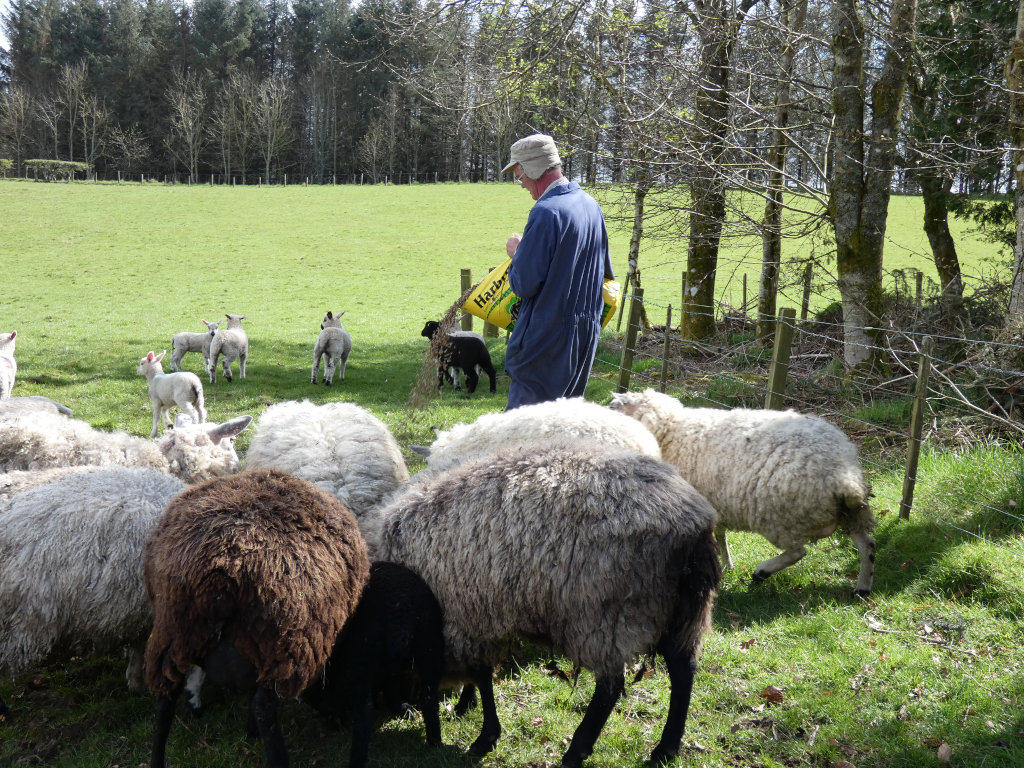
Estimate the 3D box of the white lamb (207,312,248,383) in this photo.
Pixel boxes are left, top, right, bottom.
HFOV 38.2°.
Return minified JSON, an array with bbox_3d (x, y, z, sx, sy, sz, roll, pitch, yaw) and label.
[{"bbox_3d":[-2.215,-0.284,11.516,0.200,0.530,0.480,3,8,23],"label":"white lamb"}]

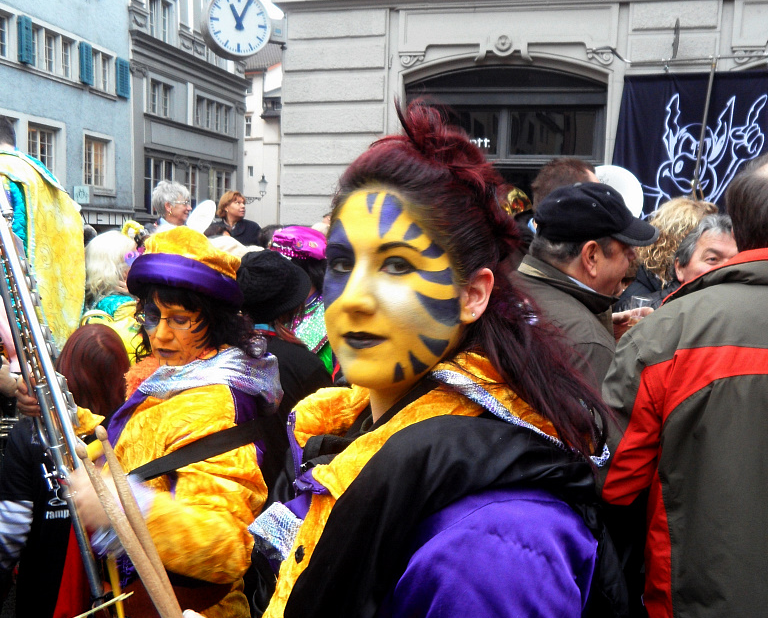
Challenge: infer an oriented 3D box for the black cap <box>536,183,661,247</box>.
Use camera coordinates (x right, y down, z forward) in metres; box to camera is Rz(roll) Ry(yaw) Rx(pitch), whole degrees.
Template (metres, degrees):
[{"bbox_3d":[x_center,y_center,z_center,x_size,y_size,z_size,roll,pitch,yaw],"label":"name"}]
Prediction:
[{"bbox_3d":[0.442,-0.195,1.460,0.260,0.130,0.180,-1,8,-17],"label":"black cap"}]

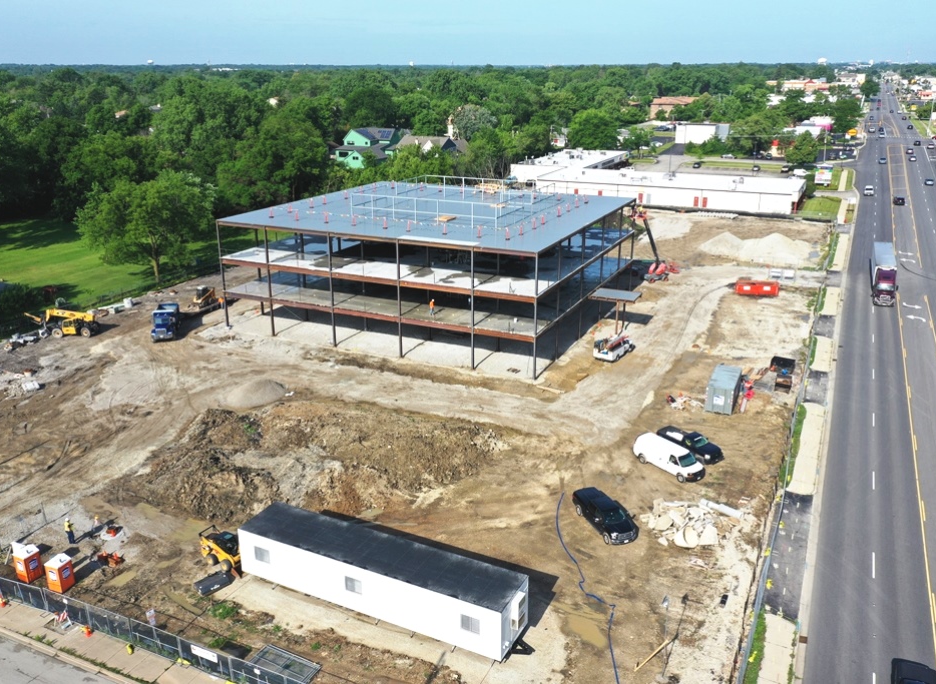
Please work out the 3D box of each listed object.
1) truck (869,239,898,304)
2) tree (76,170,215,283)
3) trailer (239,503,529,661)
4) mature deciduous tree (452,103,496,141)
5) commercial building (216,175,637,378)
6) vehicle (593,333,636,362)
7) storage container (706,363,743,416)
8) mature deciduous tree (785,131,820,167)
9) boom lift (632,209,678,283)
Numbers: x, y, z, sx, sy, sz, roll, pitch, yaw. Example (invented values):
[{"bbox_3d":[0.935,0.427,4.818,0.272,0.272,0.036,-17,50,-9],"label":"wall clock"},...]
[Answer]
[{"bbox_3d":[59.092,-9.979,113.277,2.600,4.100,21.700,9,21,24],"label":"truck"},{"bbox_3d":[-47.552,-16.661,116.901,20.000,16.500,19.000,0,19,0],"label":"tree"},{"bbox_3d":[-5.324,14.141,48.338,18.500,3.400,3.600,9,22,25],"label":"trailer"},{"bbox_3d":[2.169,-74.055,278.138,15.200,16.800,14.800,0,19,0],"label":"mature deciduous tree"},{"bbox_3d":[-3.358,-11.929,103.588,40.726,15.900,36.912,9,21,24],"label":"commercial building"},{"bbox_3d":[16.516,0.401,89.281,2.150,2.000,5.600,12,23,32],"label":"vehicle"},{"bbox_3d":[24.556,4.555,76.454,2.420,2.620,5.900,9,21,24],"label":"storage container"},{"bbox_3d":[101.879,-59.124,243.190,10.400,10.800,10.200,0,19,0],"label":"mature deciduous tree"},{"bbox_3d":[27.204,-14.119,116.253,7.800,11.300,3.400,-16,25,-37],"label":"boom lift"}]

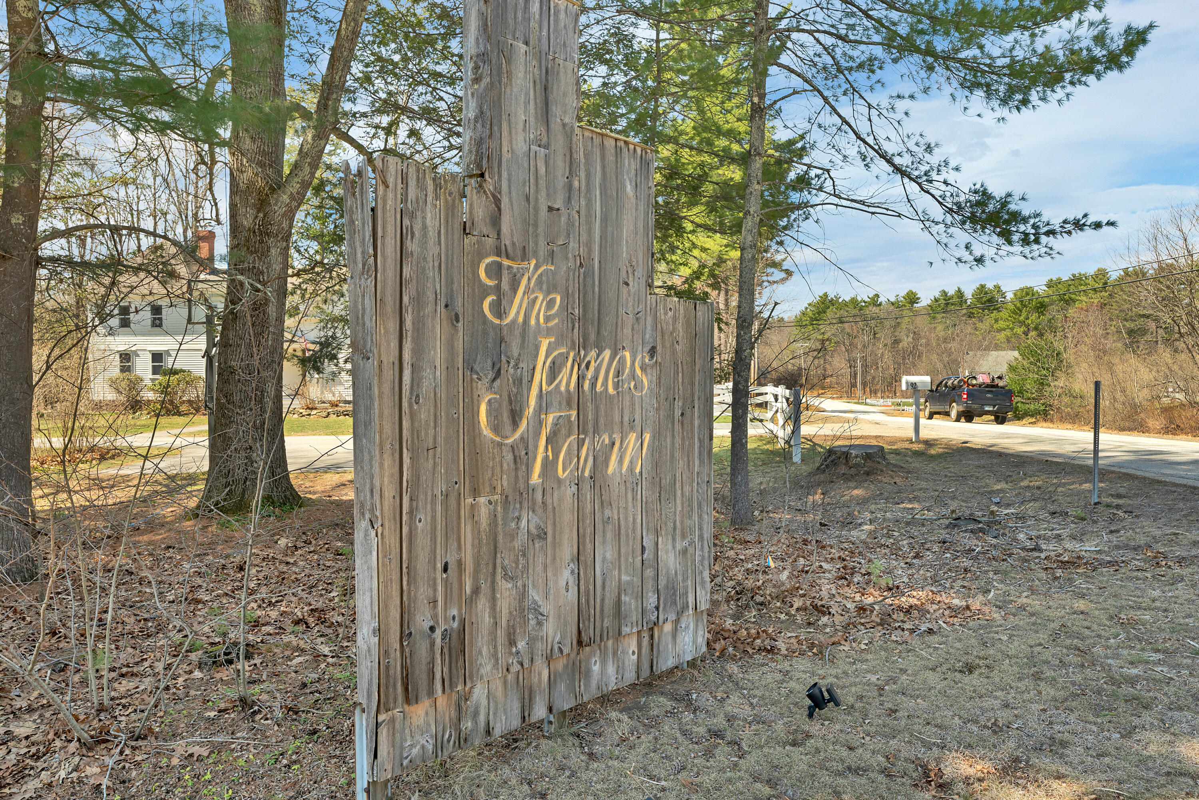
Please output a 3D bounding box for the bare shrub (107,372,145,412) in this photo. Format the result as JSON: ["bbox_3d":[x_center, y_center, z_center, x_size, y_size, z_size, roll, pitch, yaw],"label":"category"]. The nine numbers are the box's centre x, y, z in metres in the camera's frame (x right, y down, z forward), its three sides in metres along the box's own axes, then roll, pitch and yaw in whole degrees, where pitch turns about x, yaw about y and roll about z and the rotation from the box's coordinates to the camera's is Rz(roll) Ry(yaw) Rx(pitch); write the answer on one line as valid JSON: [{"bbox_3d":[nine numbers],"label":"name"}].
[{"bbox_3d":[-24.300,-0.420,41.000,2.000,2.000,1.900,0,2,0],"label":"bare shrub"}]

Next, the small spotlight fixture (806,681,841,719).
[{"bbox_3d":[0.940,1.260,3.350,0.130,0.145,0.095,1,2,30],"label":"small spotlight fixture"}]

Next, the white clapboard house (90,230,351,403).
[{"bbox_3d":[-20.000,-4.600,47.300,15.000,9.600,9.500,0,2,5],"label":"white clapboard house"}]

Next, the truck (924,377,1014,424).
[{"bbox_3d":[16.000,0.000,35.100,2.050,1.970,5.850,2,1,6],"label":"truck"}]

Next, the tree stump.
[{"bbox_3d":[3.780,0.870,12.000,1.050,0.370,1.000,0,2,0],"label":"tree stump"}]

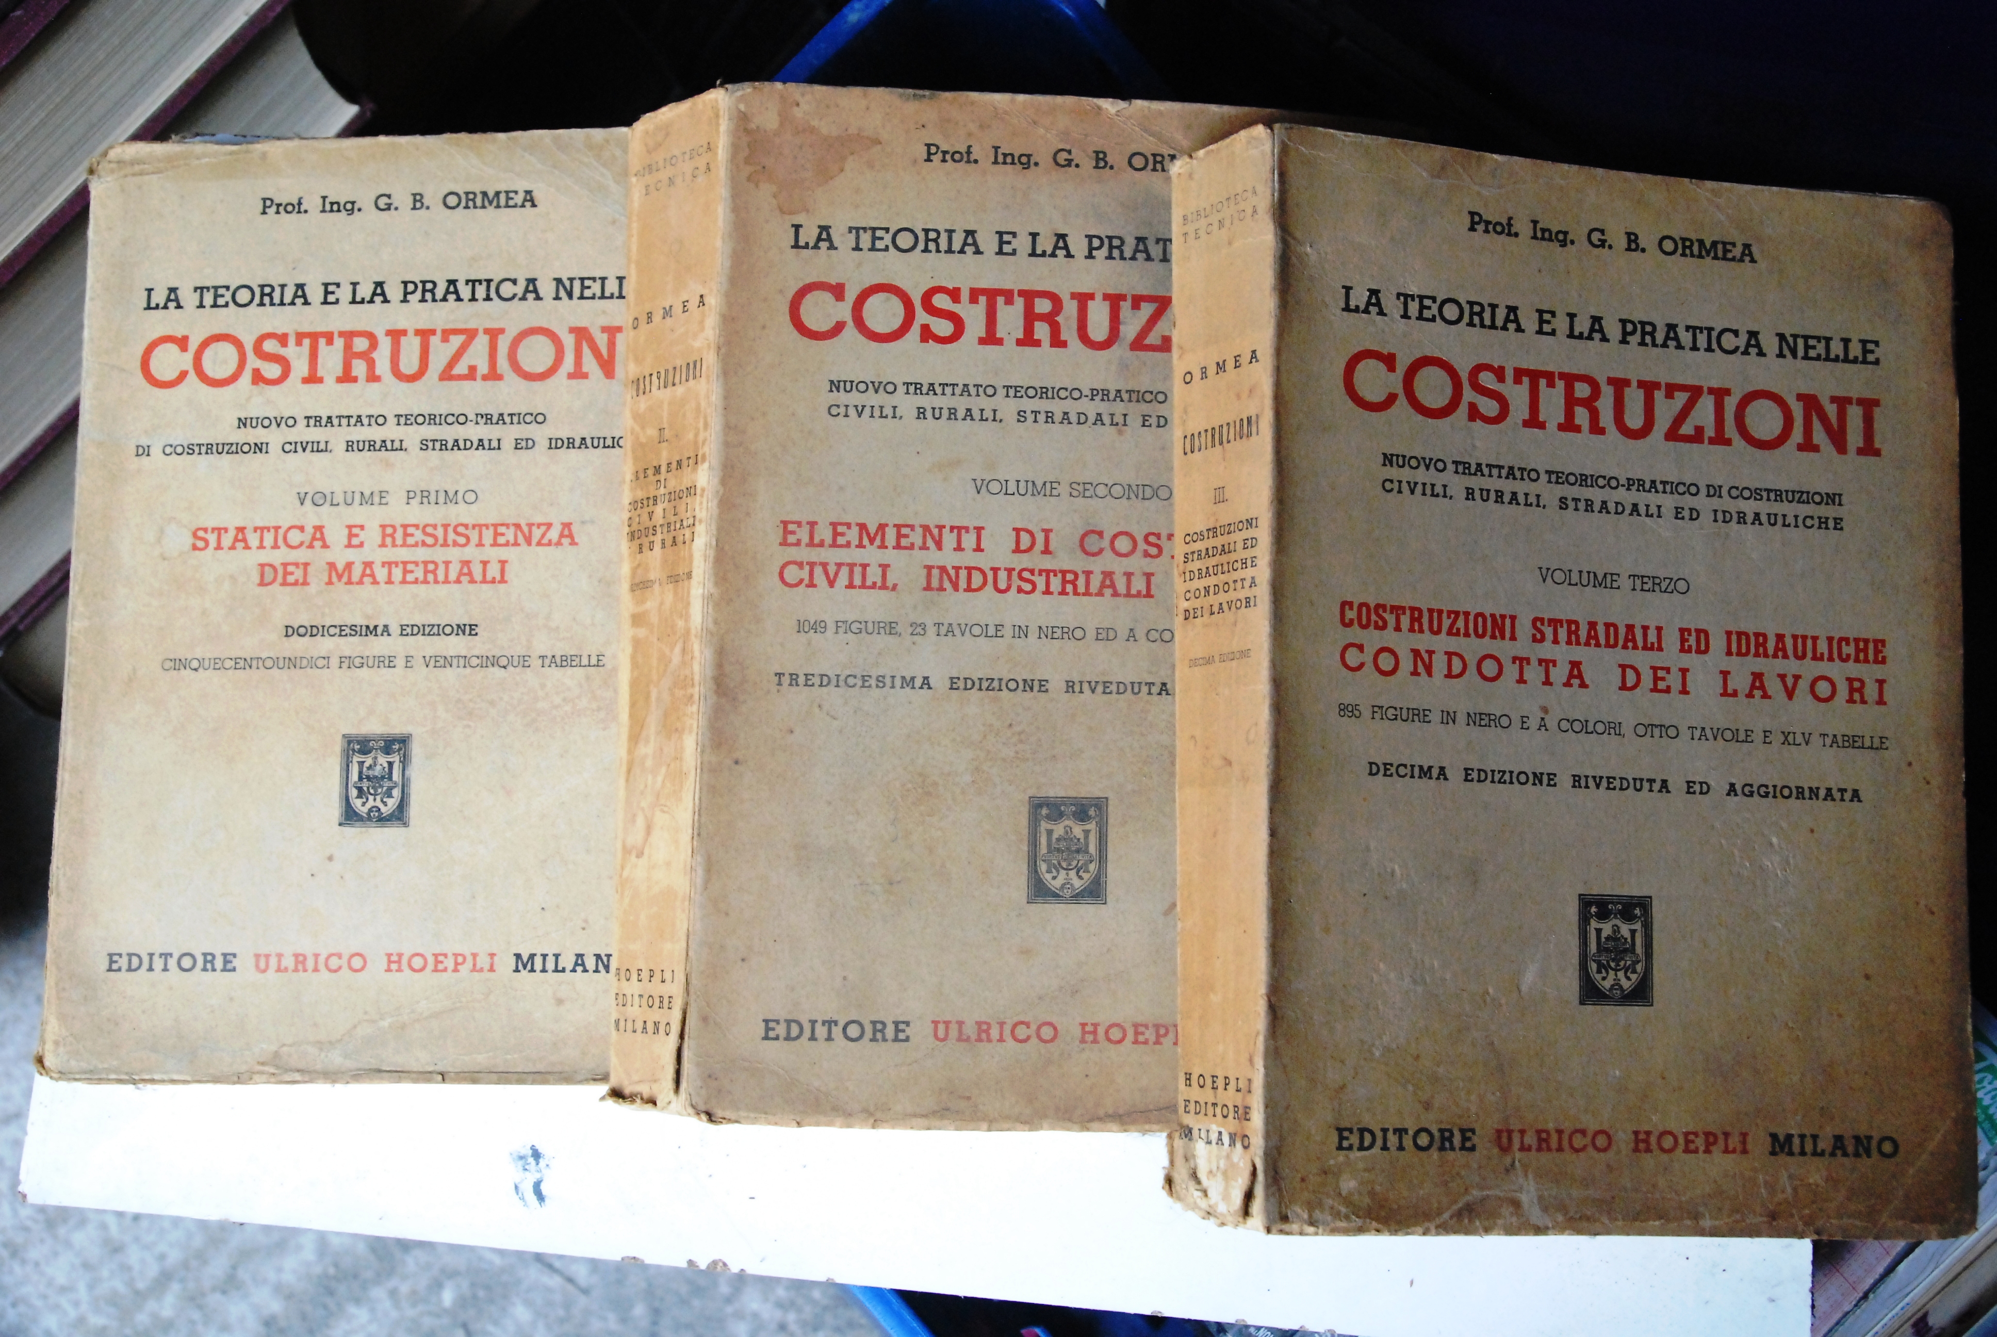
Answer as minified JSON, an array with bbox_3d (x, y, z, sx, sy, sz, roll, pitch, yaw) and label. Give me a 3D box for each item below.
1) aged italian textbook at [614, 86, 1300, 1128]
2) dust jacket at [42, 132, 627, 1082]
[{"bbox_3d":[0.011,-0.014,0.536,0.195,0.042,0.248,2,82,-3],"label":"aged italian textbook"},{"bbox_3d":[-0.158,-0.018,0.584,0.179,0.033,0.248,-1,83,4],"label":"dust jacket"}]

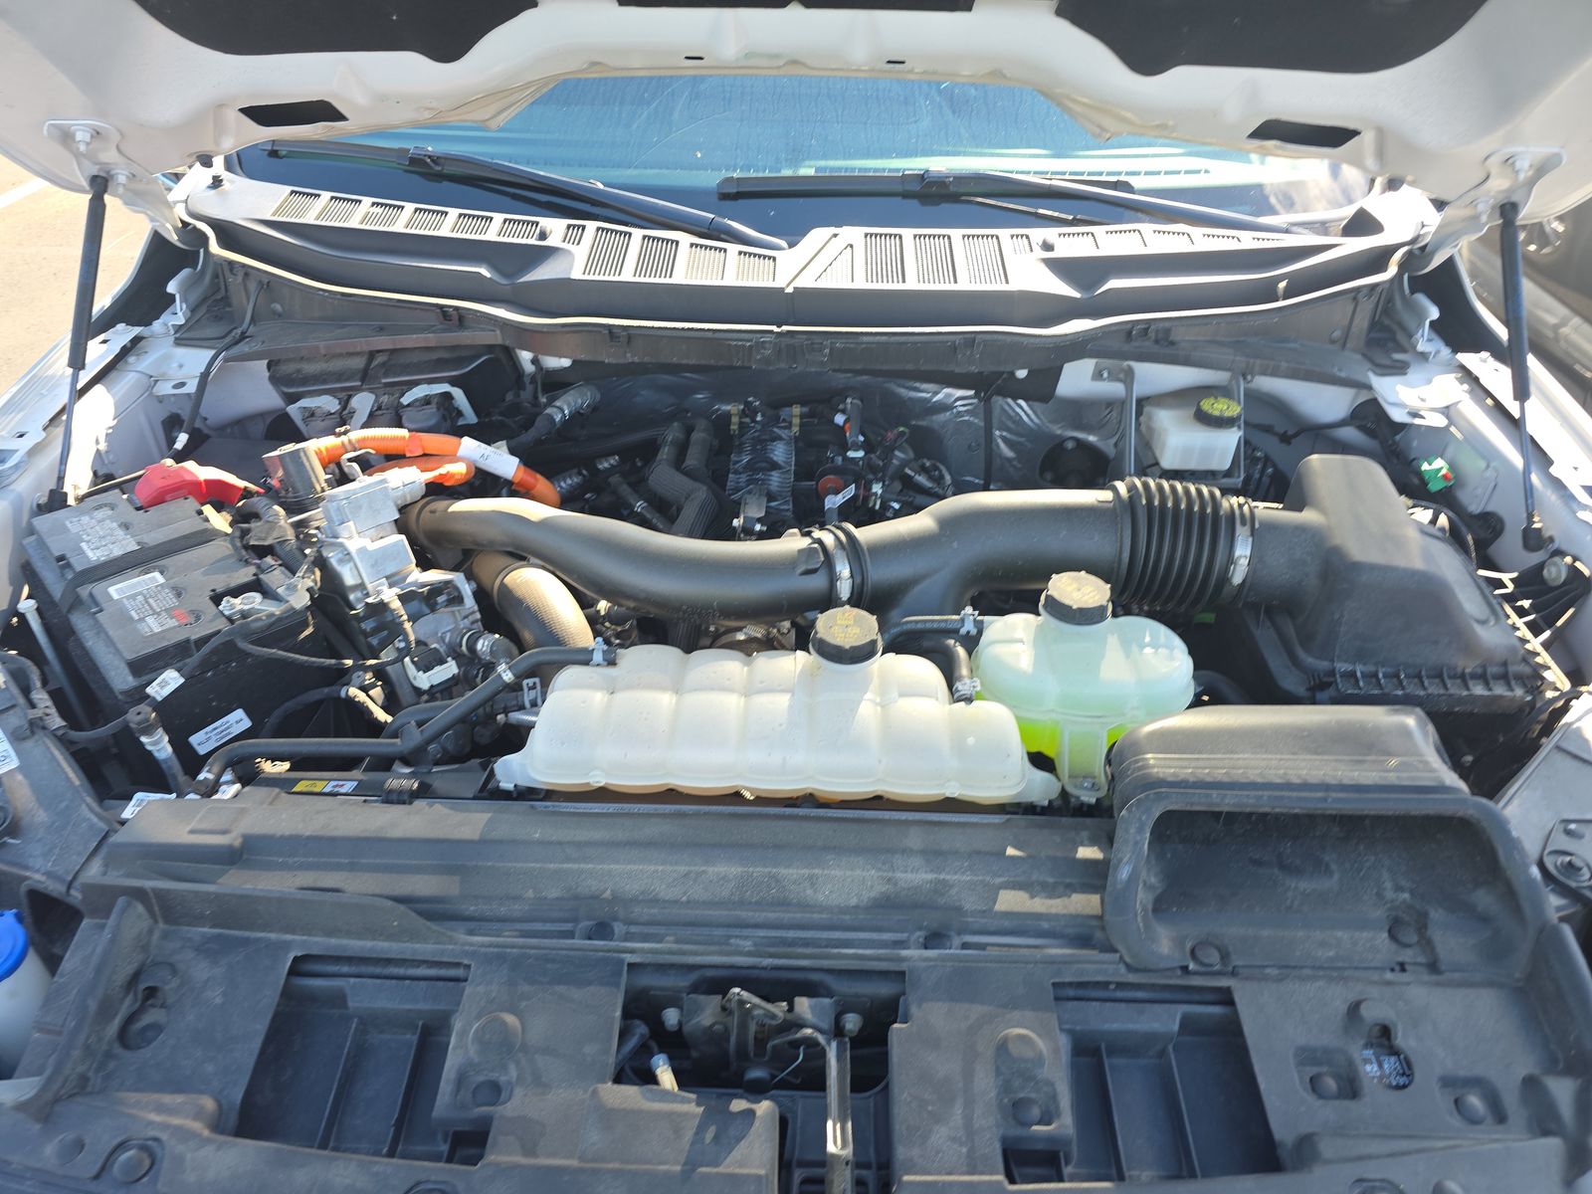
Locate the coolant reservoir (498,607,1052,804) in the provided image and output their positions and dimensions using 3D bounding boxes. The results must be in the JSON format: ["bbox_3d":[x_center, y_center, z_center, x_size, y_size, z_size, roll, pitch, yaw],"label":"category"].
[{"bbox_3d":[-0.017,0.094,0.962,0.475,0.165,0.160,2,33,1],"label":"coolant reservoir"}]

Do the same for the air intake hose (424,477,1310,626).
[{"bbox_3d":[0.056,-0.048,1.077,0.920,0.160,0.200,2,33,1],"label":"air intake hose"}]

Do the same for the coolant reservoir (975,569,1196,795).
[{"bbox_3d":[0.271,0.078,1.013,0.200,0.195,0.150,1,33,0],"label":"coolant reservoir"}]

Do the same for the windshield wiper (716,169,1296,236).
[{"bbox_3d":[0.295,-0.536,1.431,0.780,0.075,0.070,4,33,-2],"label":"windshield wiper"}]

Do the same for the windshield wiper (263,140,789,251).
[{"bbox_3d":[-0.384,-0.563,1.446,0.800,0.075,0.075,16,36,14],"label":"windshield wiper"}]

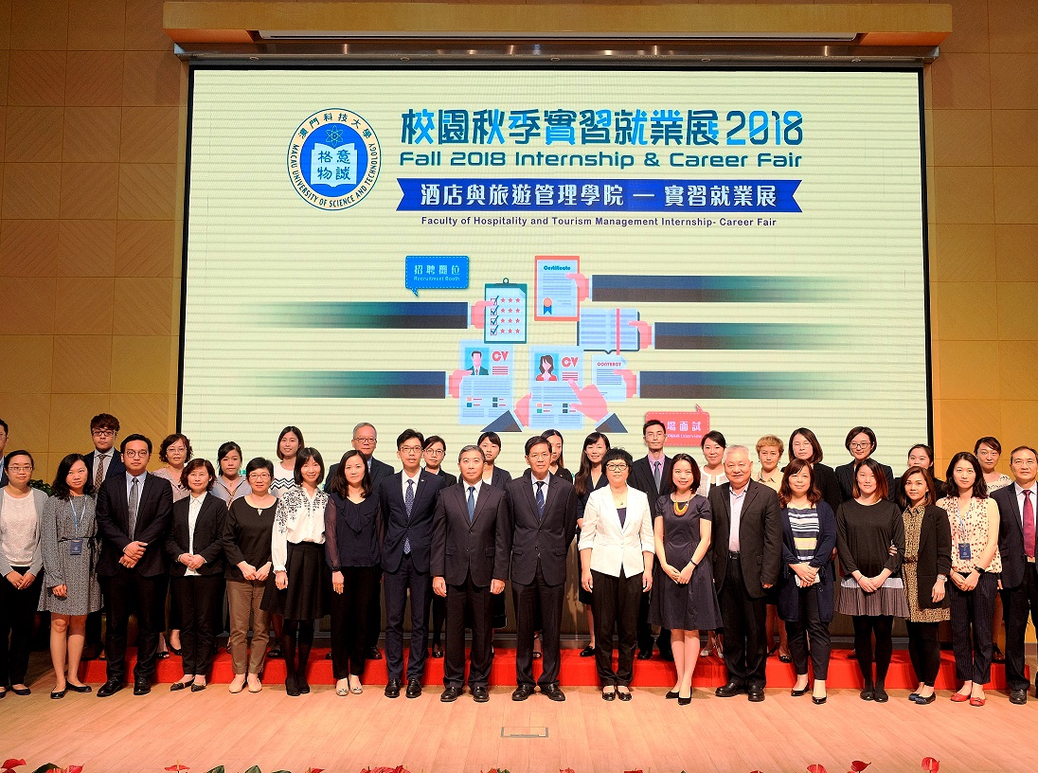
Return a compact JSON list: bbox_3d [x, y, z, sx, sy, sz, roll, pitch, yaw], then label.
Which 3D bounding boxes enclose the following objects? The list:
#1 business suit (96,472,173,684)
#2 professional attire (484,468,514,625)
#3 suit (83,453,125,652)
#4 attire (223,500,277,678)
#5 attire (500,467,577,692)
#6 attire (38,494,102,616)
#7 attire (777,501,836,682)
[{"bbox_3d":[-2.639,1.310,6.410,0.470,1.463,0.350,2,-5,-20],"label":"business suit"},{"bbox_3d":[-0.236,1.176,6.862,0.405,1.171,0.290,1,-5,-3],"label":"professional attire"},{"bbox_3d":[-3.014,1.196,6.793,0.468,1.473,0.320,2,-5,-18],"label":"suit"},{"bbox_3d":[-1.868,1.394,6.518,0.390,1.253,0.320,2,-5,-14],"label":"attire"},{"bbox_3d":[0.140,1.321,6.401,0.539,1.500,0.320,0,-4,1],"label":"attire"},{"bbox_3d":[-3.084,1.151,6.407,0.429,0.836,0.330,3,-5,-25],"label":"attire"},{"bbox_3d":[1.998,1.421,6.491,0.421,1.247,0.340,-1,-5,15],"label":"attire"}]

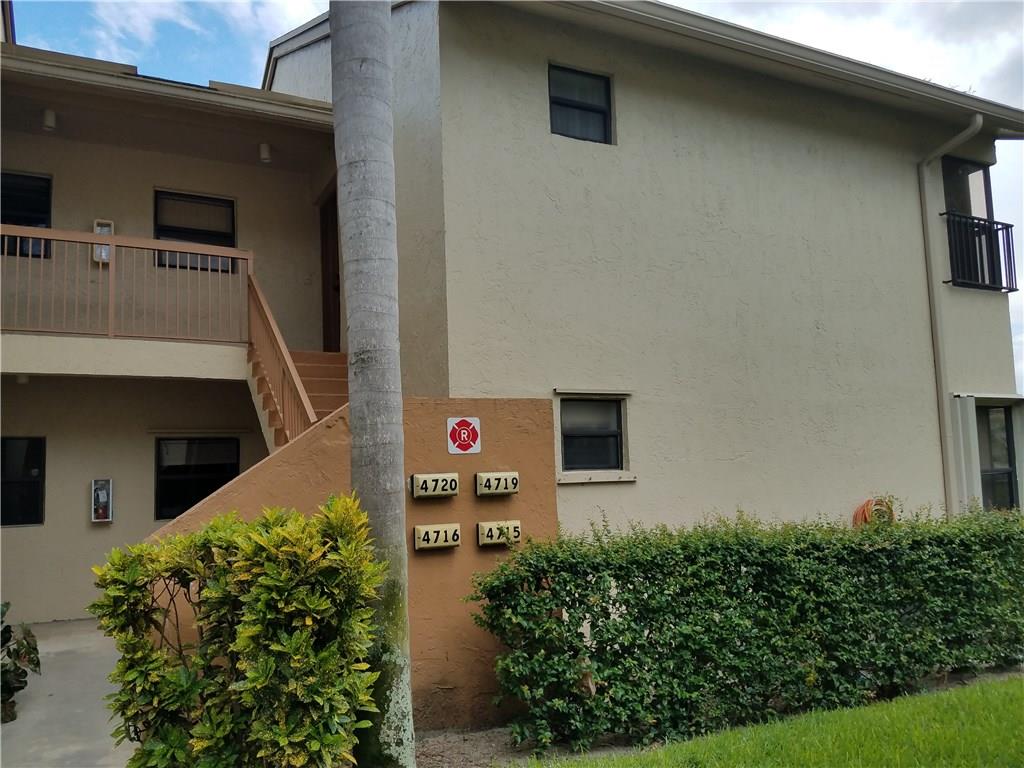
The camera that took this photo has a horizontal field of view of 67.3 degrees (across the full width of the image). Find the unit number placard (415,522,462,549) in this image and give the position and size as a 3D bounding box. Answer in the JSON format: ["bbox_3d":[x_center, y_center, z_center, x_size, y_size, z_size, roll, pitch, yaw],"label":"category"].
[{"bbox_3d":[-0.457,0.936,4.721,0.292,0.146,0.050,1,-6,-27],"label":"unit number placard"}]

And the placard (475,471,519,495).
[{"bbox_3d":[-0.093,0.643,4.941,0.292,0.146,0.050,1,-6,-27],"label":"placard"}]

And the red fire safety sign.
[{"bbox_3d":[-0.303,0.331,4.889,0.228,0.229,0.010,1,-6,-27],"label":"red fire safety sign"}]

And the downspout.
[{"bbox_3d":[5.088,-0.399,8.598,0.085,5.150,0.710,1,-6,-27],"label":"downspout"}]

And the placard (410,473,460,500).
[{"bbox_3d":[-0.469,0.628,4.749,0.292,0.146,0.050,1,-6,-27],"label":"placard"}]

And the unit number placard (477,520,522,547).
[{"bbox_3d":[-0.082,0.952,4.913,0.292,0.146,0.050,1,-6,-27],"label":"unit number placard"}]

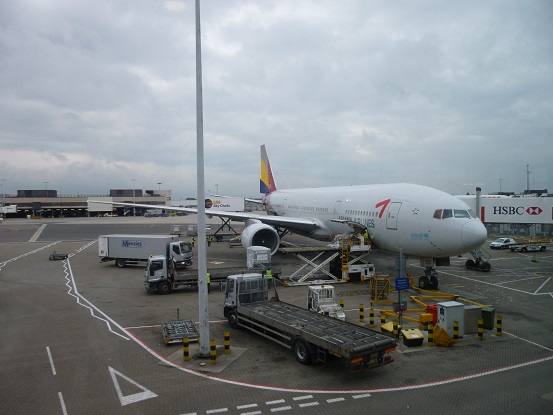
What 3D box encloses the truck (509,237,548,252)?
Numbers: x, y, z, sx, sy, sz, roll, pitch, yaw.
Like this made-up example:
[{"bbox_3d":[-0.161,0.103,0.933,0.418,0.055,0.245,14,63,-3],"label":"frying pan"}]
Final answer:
[{"bbox_3d":[32.413,4.827,51.421,6.100,1.600,1.900,-1,2,-15],"label":"truck"}]

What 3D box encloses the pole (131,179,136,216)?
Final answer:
[{"bbox_3d":[-59.767,-4.072,166.568,2.100,15.500,1.300,-1,2,0],"label":"pole"}]

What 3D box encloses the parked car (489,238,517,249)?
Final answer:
[{"bbox_3d":[30.940,4.817,54.669,4.200,1.480,1.700,-2,2,-36],"label":"parked car"}]

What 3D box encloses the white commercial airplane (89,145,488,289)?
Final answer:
[{"bbox_3d":[4.991,-3.387,56.503,60.900,18.500,63.700,-1,2,-15],"label":"white commercial airplane"}]

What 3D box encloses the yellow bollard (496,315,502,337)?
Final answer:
[{"bbox_3d":[11.796,6.235,21.130,0.270,1.060,0.270,-1,2,0],"label":"yellow bollard"}]

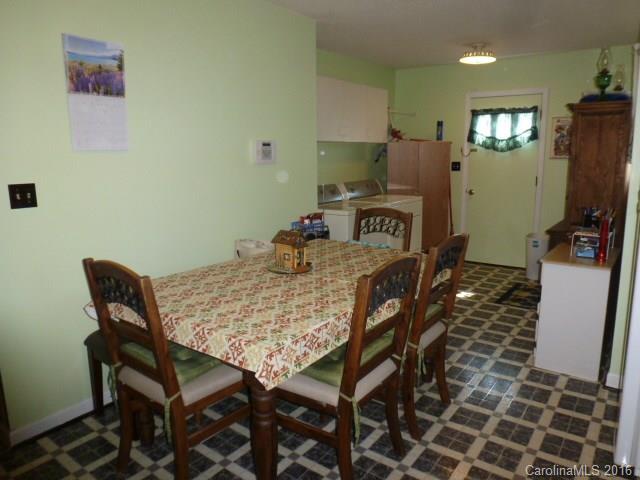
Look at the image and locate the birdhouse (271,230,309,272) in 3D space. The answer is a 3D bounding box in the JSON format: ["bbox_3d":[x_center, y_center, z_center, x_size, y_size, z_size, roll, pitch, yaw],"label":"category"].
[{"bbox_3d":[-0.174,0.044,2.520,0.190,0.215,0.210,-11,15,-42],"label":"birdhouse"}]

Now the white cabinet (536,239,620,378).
[{"bbox_3d":[1.704,0.436,2.938,0.397,0.721,0.650,7,14,37],"label":"white cabinet"}]

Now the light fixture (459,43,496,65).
[{"bbox_3d":[1.598,-1.887,4.494,0.382,0.201,0.382,7,14,37],"label":"light fixture"}]

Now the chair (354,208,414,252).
[{"bbox_3d":[0.309,0.312,3.100,0.470,0.974,0.526,7,14,37],"label":"chair"}]

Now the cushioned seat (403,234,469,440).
[{"bbox_3d":[0.428,0.453,2.347,0.504,0.974,0.448,7,14,37],"label":"cushioned seat"}]

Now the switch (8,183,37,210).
[{"bbox_3d":[-1.397,-0.205,2.093,0.012,0.115,0.117,7,14,37],"label":"switch"}]

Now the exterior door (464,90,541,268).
[{"bbox_3d":[2.150,-0.676,5.274,0.813,2.029,0.049,7,14,37],"label":"exterior door"}]

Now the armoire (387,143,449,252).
[{"bbox_3d":[1.230,-0.434,5.484,0.381,1.505,0.885,7,14,37],"label":"armoire"}]

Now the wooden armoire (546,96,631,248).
[{"bbox_3d":[2.184,-0.188,3.552,0.526,1.716,0.986,7,14,37],"label":"wooden armoire"}]

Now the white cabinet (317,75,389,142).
[{"bbox_3d":[0.222,-1.335,4.713,0.302,0.603,1.501,7,14,37],"label":"white cabinet"}]

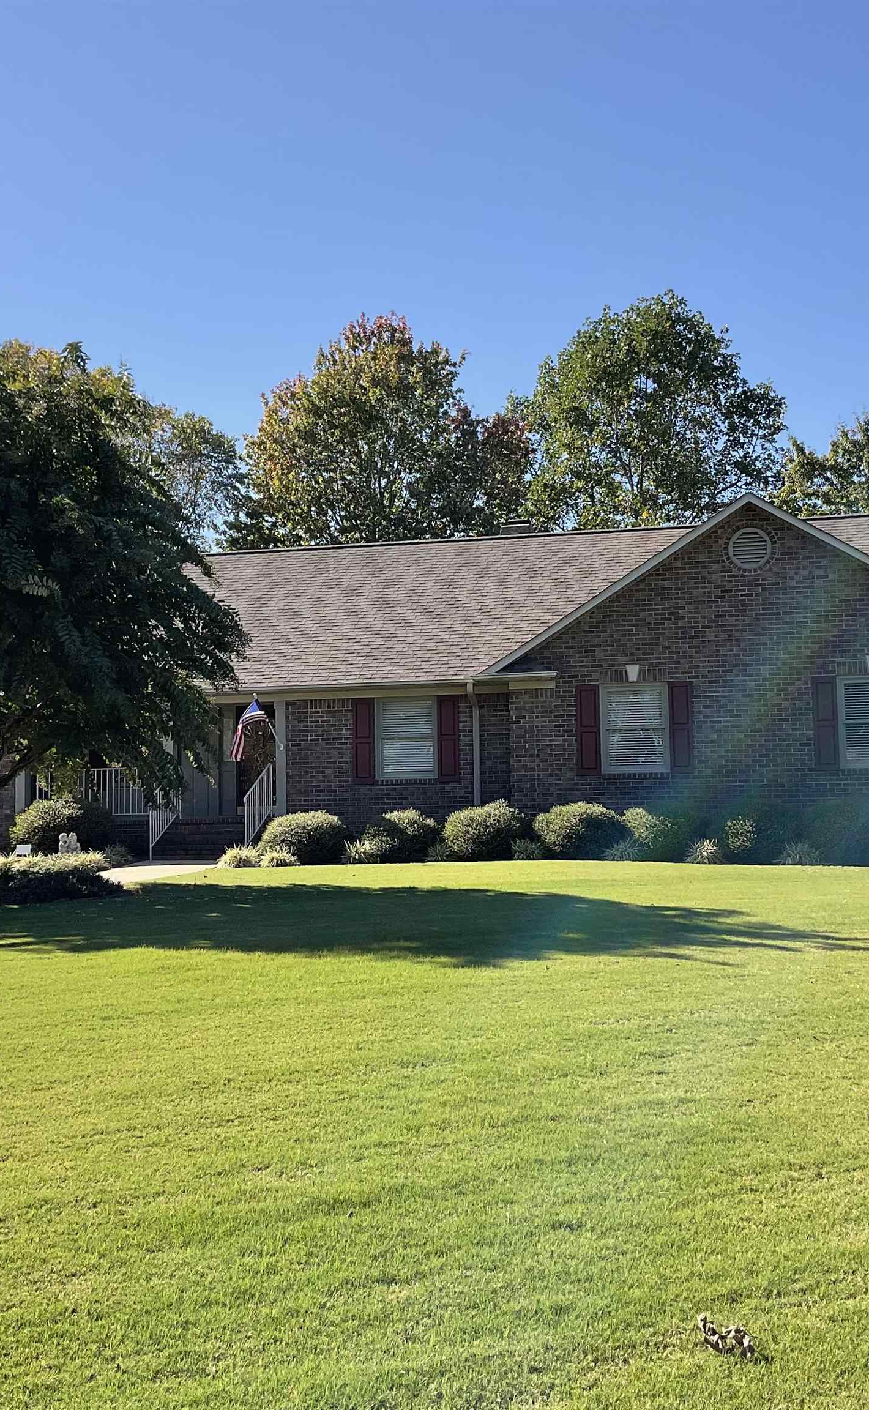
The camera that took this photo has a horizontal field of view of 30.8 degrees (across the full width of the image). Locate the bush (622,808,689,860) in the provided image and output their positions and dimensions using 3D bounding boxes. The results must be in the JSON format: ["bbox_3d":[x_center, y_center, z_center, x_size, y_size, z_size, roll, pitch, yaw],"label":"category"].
[{"bbox_3d":[3.323,1.960,23.753,1.120,0.840,1.150,-2,-5,13],"label":"bush"}]

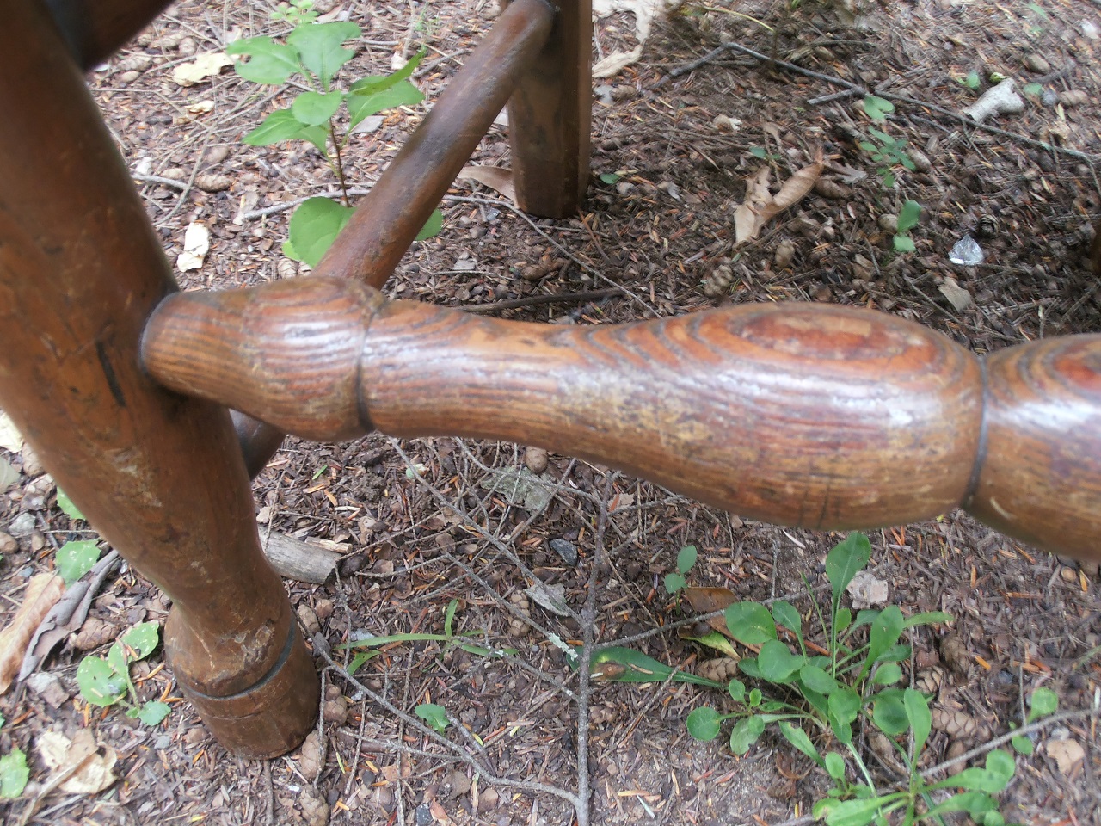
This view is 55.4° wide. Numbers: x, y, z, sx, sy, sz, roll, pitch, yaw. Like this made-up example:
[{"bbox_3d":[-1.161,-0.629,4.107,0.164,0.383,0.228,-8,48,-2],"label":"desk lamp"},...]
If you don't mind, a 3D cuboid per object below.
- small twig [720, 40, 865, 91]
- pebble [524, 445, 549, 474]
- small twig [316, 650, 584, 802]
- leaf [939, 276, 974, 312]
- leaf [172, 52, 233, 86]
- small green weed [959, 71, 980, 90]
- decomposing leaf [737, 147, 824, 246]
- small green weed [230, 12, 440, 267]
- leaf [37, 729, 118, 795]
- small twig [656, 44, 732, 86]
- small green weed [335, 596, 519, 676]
[{"bbox_3d":[0.182,-0.260,0.787,0.119,0.006,0.006,29,53,25],"label":"small twig"},{"bbox_3d":[-0.007,0.022,0.513,0.012,0.011,0.014,0,46,0],"label":"pebble"},{"bbox_3d":[-0.045,0.123,0.390,0.118,0.011,0.033,23,48,22],"label":"small twig"},{"bbox_3d":[0.232,-0.068,0.602,0.015,0.007,0.030,-15,48,-14],"label":"leaf"},{"bbox_3d":[-0.262,-0.259,0.785,0.046,0.012,0.032,-26,50,-24],"label":"leaf"},{"bbox_3d":[0.294,-0.233,0.733,0.015,0.013,0.011,22,51,19],"label":"small green weed"},{"bbox_3d":[0.142,-0.134,0.659,0.040,0.019,0.106,27,52,24],"label":"decomposing leaf"},{"bbox_3d":[-0.119,-0.146,0.596,0.106,0.110,0.092,0,44,0],"label":"small green weed"},{"bbox_3d":[-0.175,0.128,0.386,0.029,0.010,0.024,0,44,0],"label":"leaf"},{"bbox_3d":[0.107,-0.261,0.789,0.007,0.006,0.082,35,55,29],"label":"small twig"},{"bbox_3d":[-0.048,0.091,0.418,0.070,0.018,0.028,0,44,0],"label":"small green weed"}]

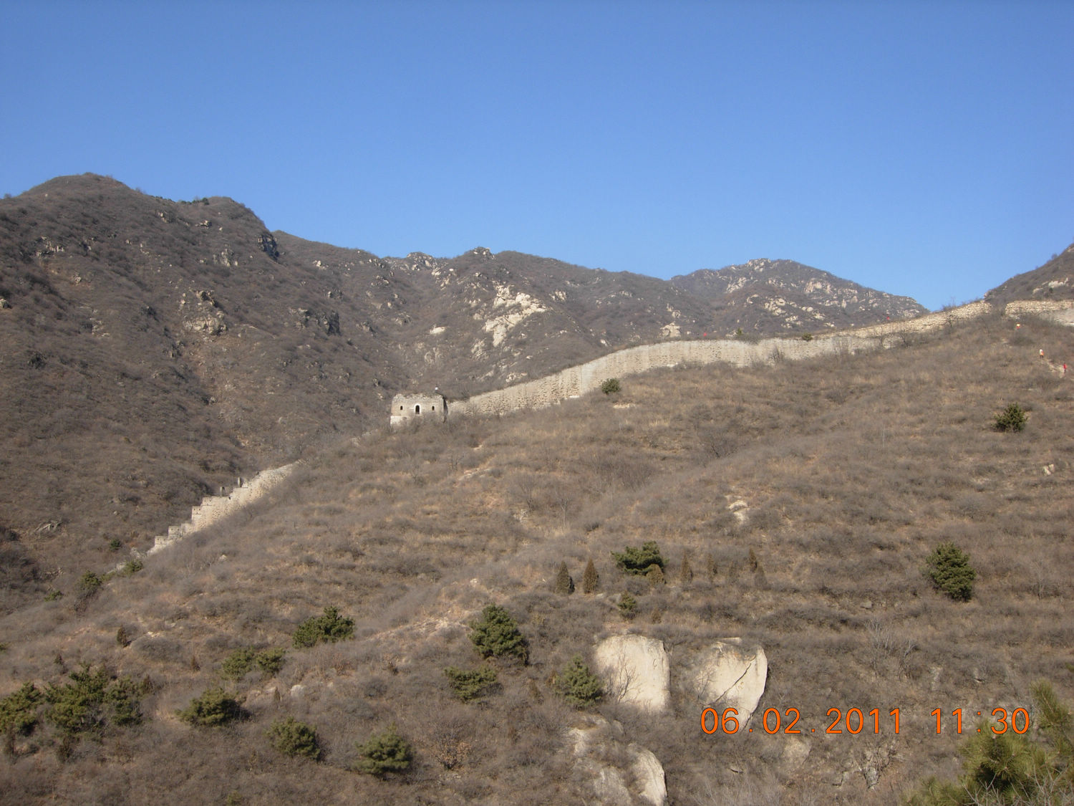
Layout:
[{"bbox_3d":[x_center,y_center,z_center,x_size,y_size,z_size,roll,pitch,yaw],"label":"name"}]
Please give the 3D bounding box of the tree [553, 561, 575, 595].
[{"bbox_3d":[2.880,18.480,118.000,2.240,3.470,2.080,0,-2,0],"label":"tree"}]

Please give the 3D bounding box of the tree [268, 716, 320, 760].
[{"bbox_3d":[-22.180,30.610,102.000,4.760,3.900,4.420,0,-2,0],"label":"tree"}]

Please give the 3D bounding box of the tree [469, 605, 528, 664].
[{"bbox_3d":[-3.140,18.870,91.000,4.710,4.850,4.470,0,0,0],"label":"tree"}]

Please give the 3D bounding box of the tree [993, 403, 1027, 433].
[{"bbox_3d":[65.610,2.040,155.000,4.520,4.110,4.200,0,-2,0],"label":"tree"}]

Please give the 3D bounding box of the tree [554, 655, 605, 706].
[{"bbox_3d":[4.020,26.150,105.000,4.360,4.950,4.060,0,-2,0],"label":"tree"}]

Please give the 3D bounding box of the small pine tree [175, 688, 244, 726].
[{"bbox_3d":[-24.870,23.180,85.000,4.950,3.000,3.960,0,0,0],"label":"small pine tree"}]

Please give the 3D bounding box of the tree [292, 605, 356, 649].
[{"bbox_3d":[-22.470,23.670,118.000,6.360,4.430,5.090,0,-2,0],"label":"tree"}]

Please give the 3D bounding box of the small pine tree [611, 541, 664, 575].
[{"bbox_3d":[9.340,14.410,104.000,4.850,3.120,3.880,0,0,0],"label":"small pine tree"}]

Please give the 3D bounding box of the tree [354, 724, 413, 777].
[{"bbox_3d":[-13.570,30.790,99.000,5.050,4.590,4.700,0,-2,0],"label":"tree"}]

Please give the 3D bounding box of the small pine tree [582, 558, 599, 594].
[{"bbox_3d":[4.860,15.630,101.000,1.550,3.260,1.550,0,0,0],"label":"small pine tree"}]

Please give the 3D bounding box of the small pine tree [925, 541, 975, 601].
[{"bbox_3d":[36.220,14.800,98.000,4.500,5.230,4.270,0,0,0],"label":"small pine tree"}]

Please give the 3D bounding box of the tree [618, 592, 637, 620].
[{"bbox_3d":[9.170,20.500,113.000,1.890,2.830,1.760,0,-2,0],"label":"tree"}]

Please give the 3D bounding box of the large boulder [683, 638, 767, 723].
[{"bbox_3d":[15.140,22.380,90.000,6.490,6.830,3.900,0,0,0],"label":"large boulder"}]

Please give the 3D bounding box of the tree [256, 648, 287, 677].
[{"bbox_3d":[-21.910,21.390,92.000,2.480,2.350,2.360,0,0,0],"label":"tree"}]

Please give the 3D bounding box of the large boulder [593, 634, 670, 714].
[{"bbox_3d":[9.040,25.960,107.000,7.110,6.890,4.800,0,-2,0],"label":"large boulder"}]

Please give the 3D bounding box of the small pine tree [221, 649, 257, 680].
[{"bbox_3d":[-24.530,21.530,92.000,3.020,2.630,2.720,0,0,0],"label":"small pine tree"}]

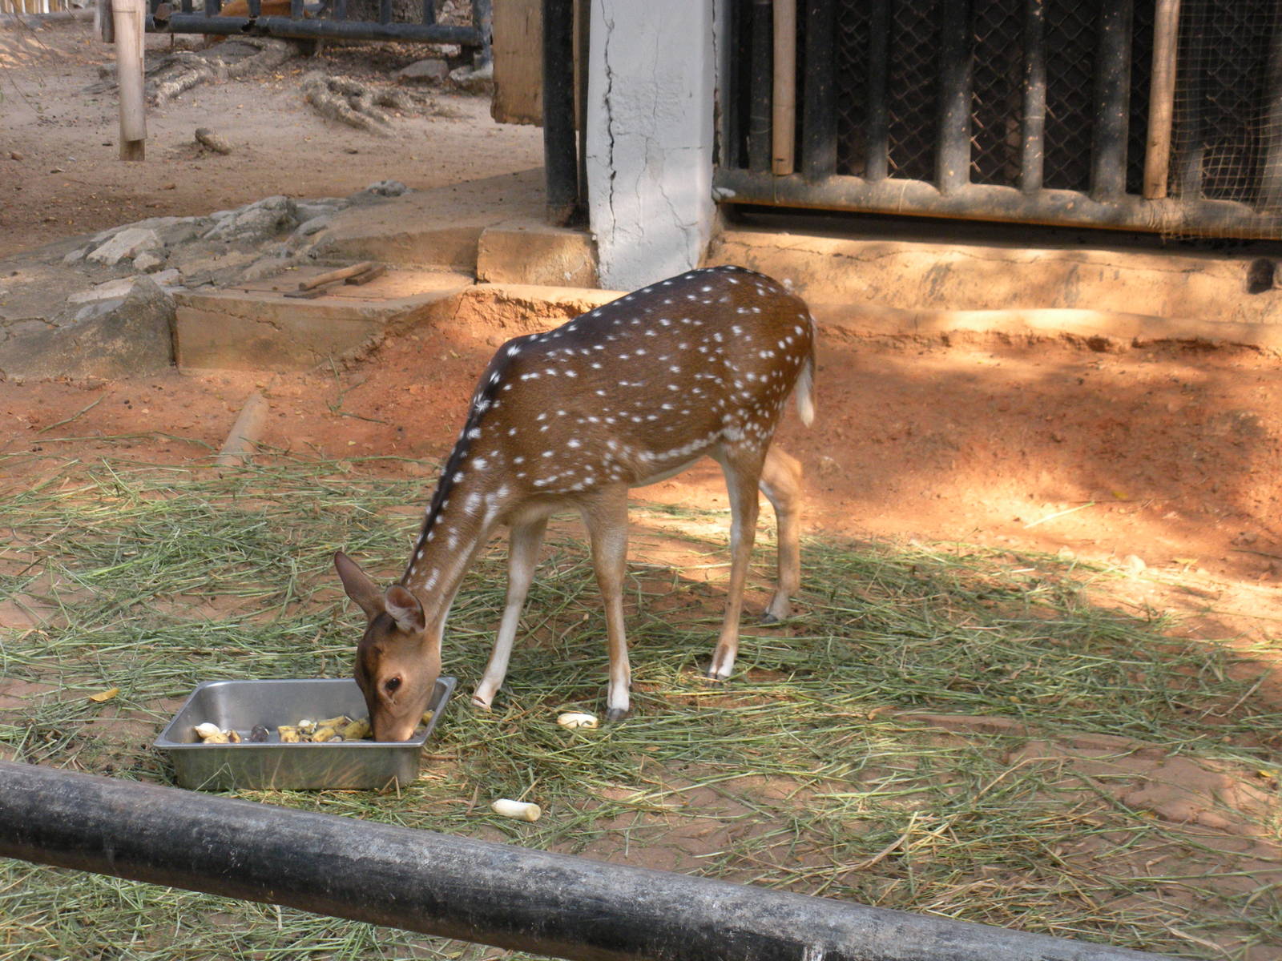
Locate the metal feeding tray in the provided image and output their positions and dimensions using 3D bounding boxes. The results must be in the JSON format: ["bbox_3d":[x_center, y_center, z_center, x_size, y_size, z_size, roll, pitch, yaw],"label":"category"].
[{"bbox_3d":[-0.629,0.488,5.752,0.522,0.099,0.320,-1,19,10],"label":"metal feeding tray"}]

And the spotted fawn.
[{"bbox_3d":[-0.084,0.035,5.923,1.113,0.825,0.286,-14,21,-34],"label":"spotted fawn"}]

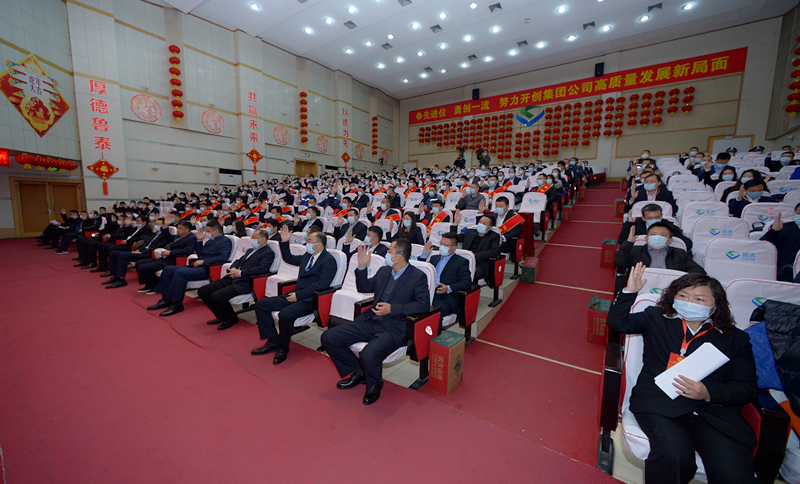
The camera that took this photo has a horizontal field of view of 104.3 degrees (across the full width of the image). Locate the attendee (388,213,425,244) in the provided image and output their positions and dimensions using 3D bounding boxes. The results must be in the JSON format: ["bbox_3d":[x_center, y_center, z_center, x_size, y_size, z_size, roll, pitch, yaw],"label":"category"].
[{"bbox_3d":[-0.004,0.138,4.991,0.600,1.220,0.850,5,8,35],"label":"attendee"}]

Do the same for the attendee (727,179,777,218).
[{"bbox_3d":[5.113,-0.288,4.455,0.600,1.165,0.850,5,8,34],"label":"attendee"}]

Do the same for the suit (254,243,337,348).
[{"bbox_3d":[-1.105,0.525,3.460,0.740,1.017,0.873,5,8,34],"label":"suit"}]

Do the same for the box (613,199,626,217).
[{"bbox_3d":[5.299,-0.826,7.489,0.183,0.396,0.253,0,15,18],"label":"box"}]

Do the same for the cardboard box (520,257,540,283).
[{"bbox_3d":[2.013,0.438,4.790,0.183,0.253,0.396,5,17,31],"label":"cardboard box"}]

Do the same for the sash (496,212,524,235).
[{"bbox_3d":[1.759,-0.280,4.993,0.460,0.460,0.280,5,8,35],"label":"sash"}]

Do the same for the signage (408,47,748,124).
[{"bbox_3d":[10.475,-11.434,24.548,23.301,1.296,0.060,5,8,35],"label":"signage"}]

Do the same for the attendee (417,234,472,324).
[{"bbox_3d":[0.451,0.523,3.484,0.640,1.220,0.870,5,8,35],"label":"attendee"}]

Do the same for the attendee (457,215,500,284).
[{"bbox_3d":[1.010,0.209,4.315,0.680,1.250,0.880,5,8,34],"label":"attendee"}]

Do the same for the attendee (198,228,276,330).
[{"bbox_3d":[-2.007,0.432,4.081,0.658,1.156,0.863,5,8,34],"label":"attendee"}]

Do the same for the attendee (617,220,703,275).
[{"bbox_3d":[2.640,0.398,3.198,0.710,1.180,0.870,5,8,34],"label":"attendee"}]

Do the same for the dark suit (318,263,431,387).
[{"bbox_3d":[-0.149,0.688,2.696,0.680,0.900,0.900,5,8,35],"label":"dark suit"}]

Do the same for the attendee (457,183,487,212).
[{"bbox_3d":[1.581,-0.687,6.893,0.700,1.270,0.900,5,8,34],"label":"attendee"}]

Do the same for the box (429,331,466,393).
[{"bbox_3d":[0.406,1.033,2.671,0.187,0.396,0.248,6,9,38],"label":"box"}]

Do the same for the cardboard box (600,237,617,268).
[{"bbox_3d":[3.511,0.168,5.201,0.195,0.480,0.250,5,19,35],"label":"cardboard box"}]

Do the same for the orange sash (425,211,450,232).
[{"bbox_3d":[0.710,-0.351,5.724,0.460,0.460,0.280,5,8,35],"label":"orange sash"}]

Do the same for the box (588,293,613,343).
[{"bbox_3d":[2.179,0.827,3.359,0.195,0.480,0.250,5,19,35],"label":"box"}]

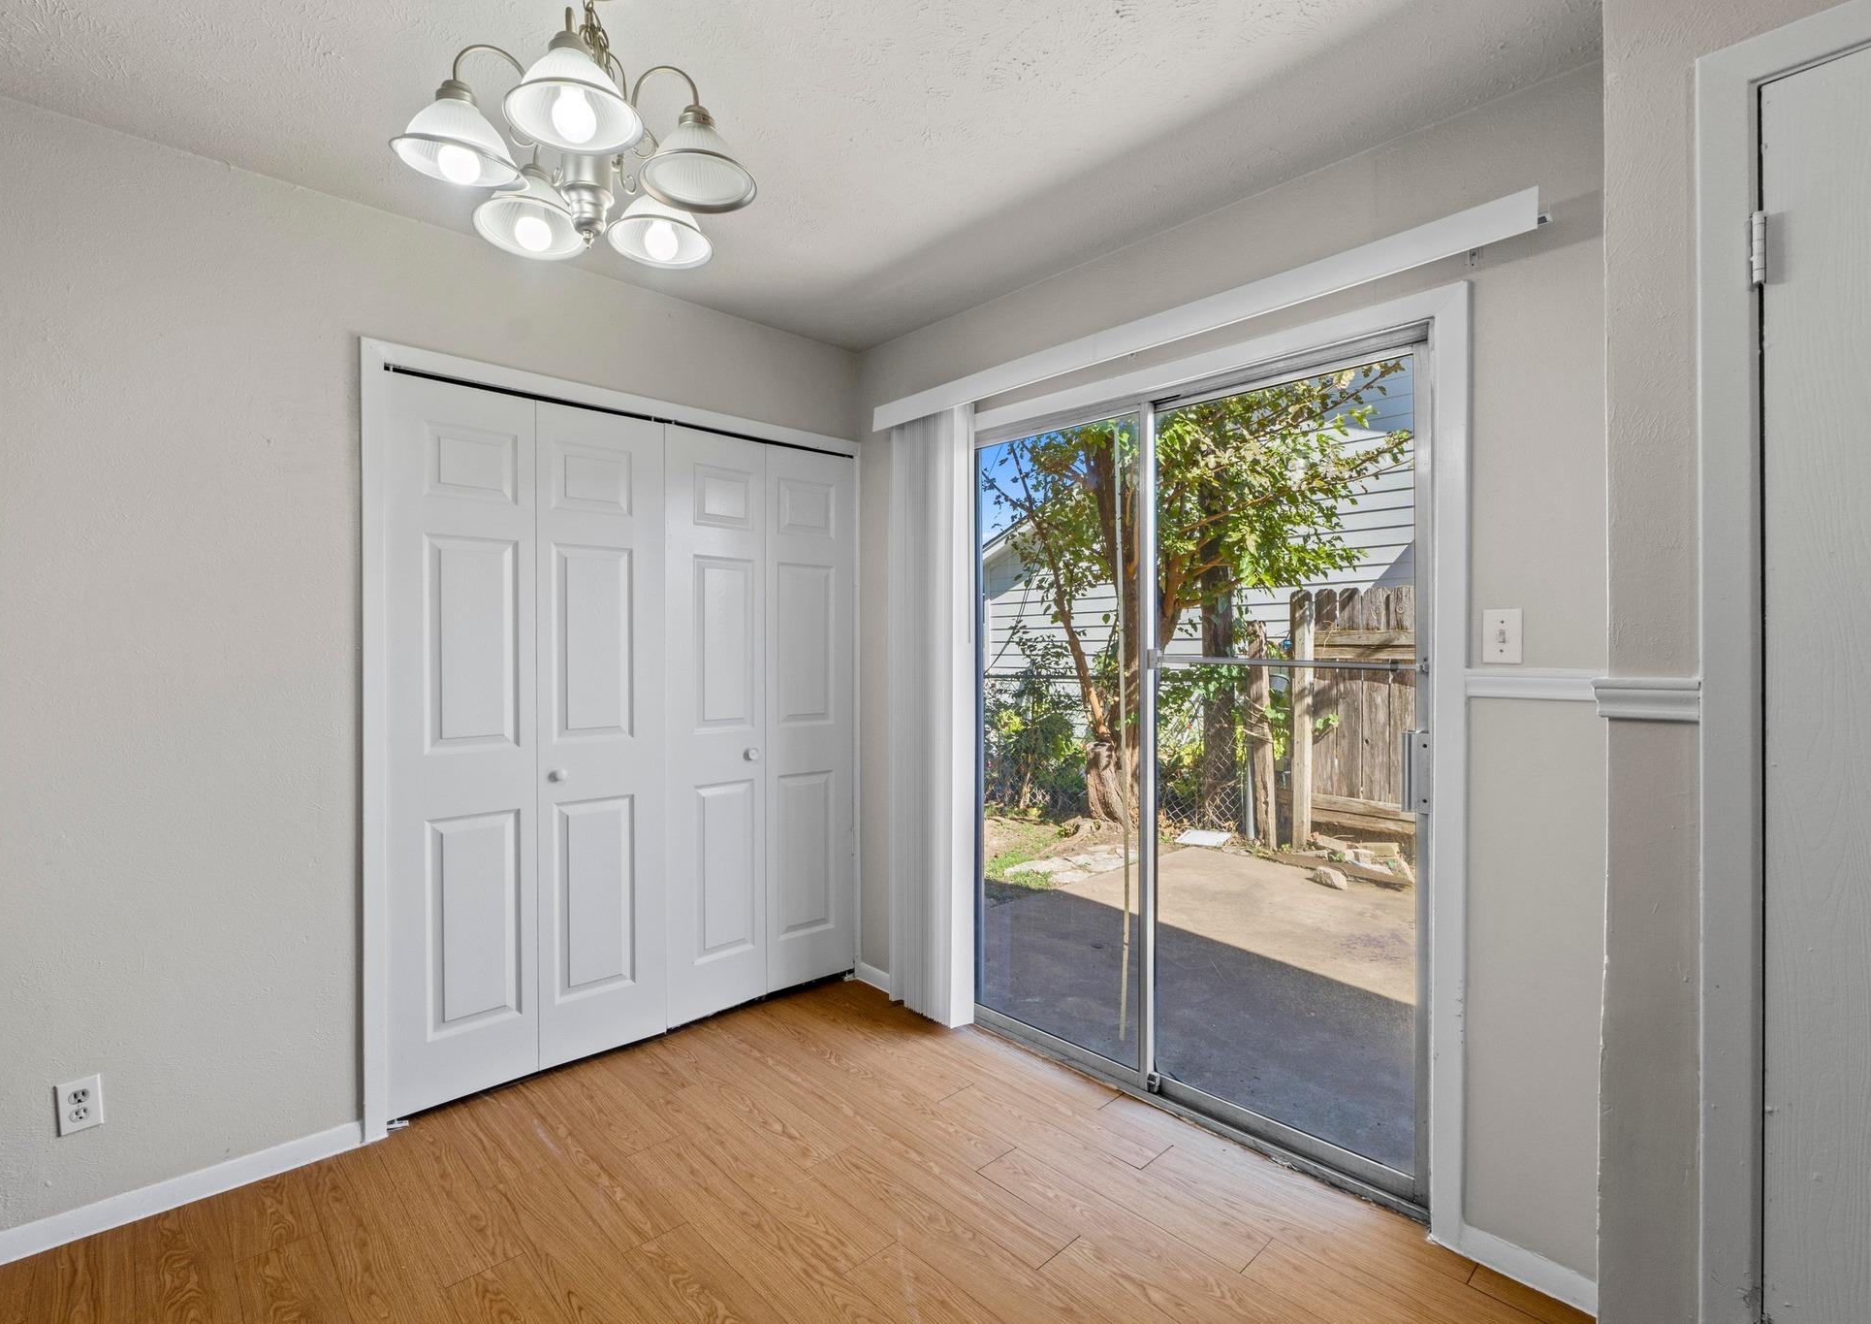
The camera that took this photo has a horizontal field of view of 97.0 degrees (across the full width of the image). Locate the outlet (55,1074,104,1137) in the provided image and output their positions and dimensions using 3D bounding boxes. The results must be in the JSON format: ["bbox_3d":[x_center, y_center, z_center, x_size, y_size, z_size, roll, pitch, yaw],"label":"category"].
[{"bbox_3d":[-1.891,0.981,1.831,0.071,0.115,0.012,0,1,-42],"label":"outlet"}]

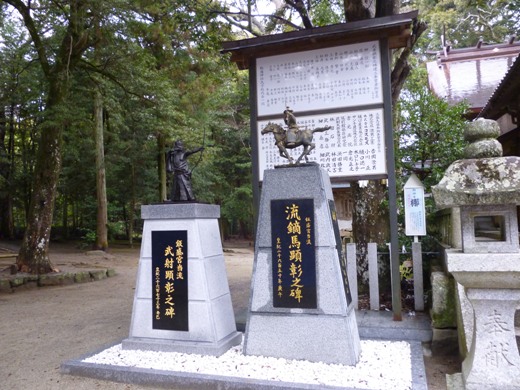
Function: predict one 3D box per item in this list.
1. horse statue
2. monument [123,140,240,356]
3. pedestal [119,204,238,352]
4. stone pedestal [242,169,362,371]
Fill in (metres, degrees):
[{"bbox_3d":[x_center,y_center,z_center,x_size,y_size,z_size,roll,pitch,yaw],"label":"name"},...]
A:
[{"bbox_3d":[0.432,-0.594,4.977,0.800,0.532,0.210,-3,-4,19],"label":"horse statue"},{"bbox_3d":[-0.979,0.576,5.347,1.274,2.594,0.733,-3,-4,18],"label":"monument"},{"bbox_3d":[-0.970,1.004,5.317,1.274,1.736,0.733,-3,-4,18],"label":"pedestal"},{"bbox_3d":[0.483,0.765,4.875,1.223,2.091,0.597,-3,-4,19],"label":"stone pedestal"}]

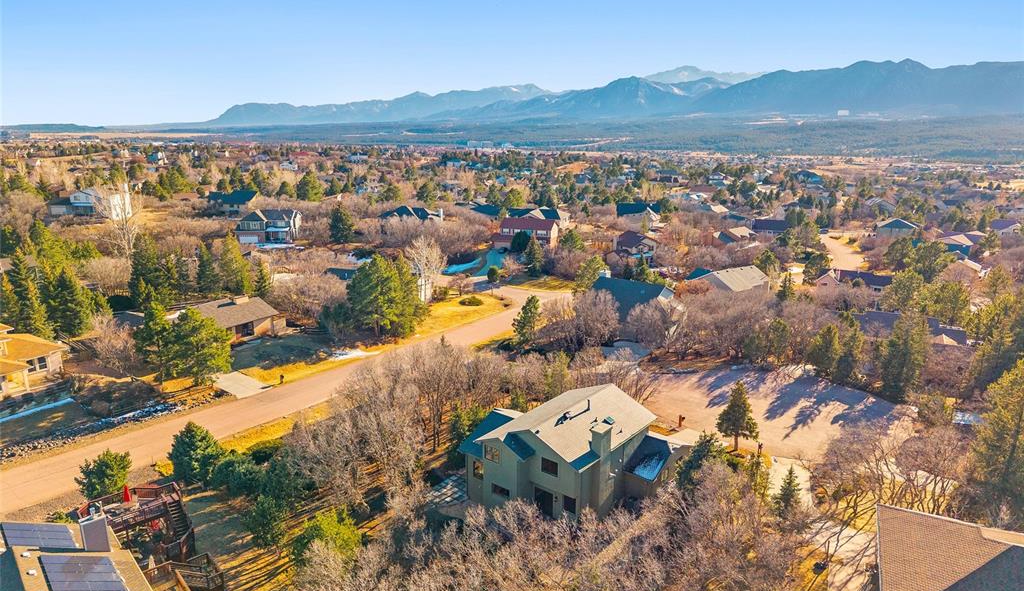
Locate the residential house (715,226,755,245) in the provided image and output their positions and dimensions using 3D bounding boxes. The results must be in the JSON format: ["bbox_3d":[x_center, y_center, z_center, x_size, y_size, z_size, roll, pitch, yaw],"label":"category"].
[{"bbox_3d":[53.859,-13.856,171.000,10.500,6.500,9.000,-12,18,-41],"label":"residential house"}]

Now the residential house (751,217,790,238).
[{"bbox_3d":[73.240,-17.660,195.710,12.000,5.700,9.500,5,15,19],"label":"residential house"}]

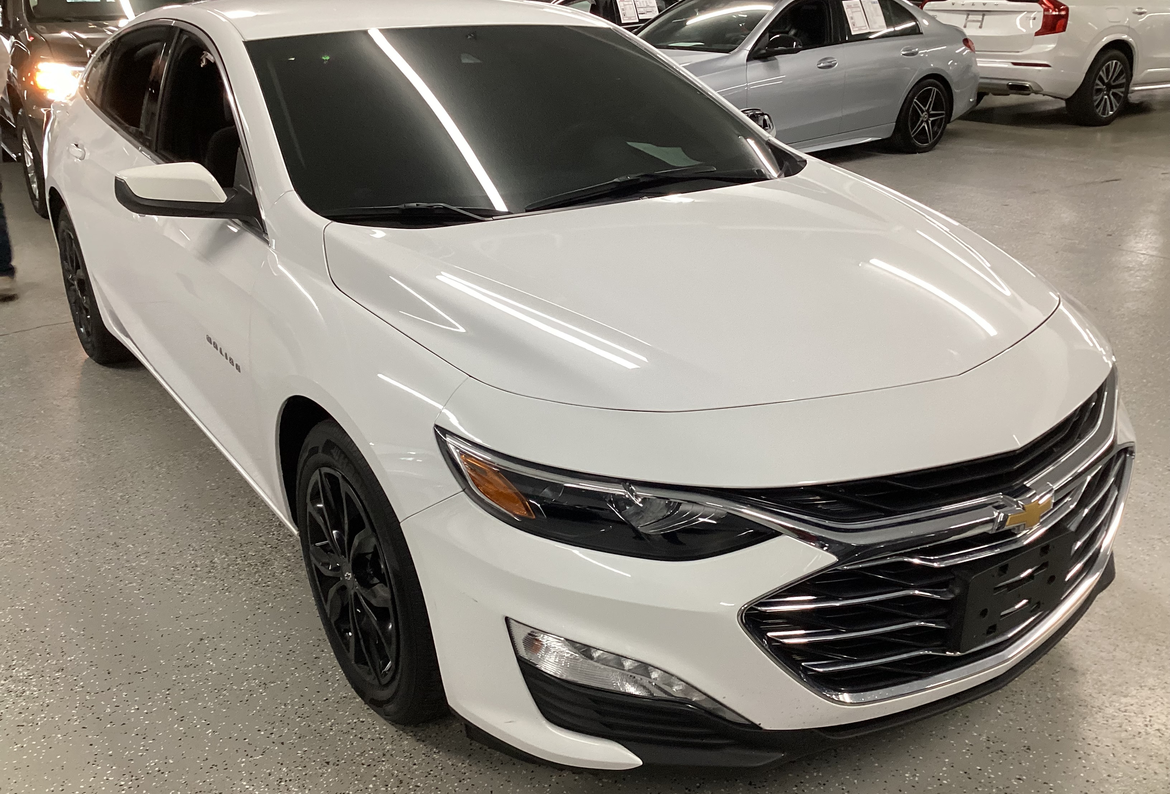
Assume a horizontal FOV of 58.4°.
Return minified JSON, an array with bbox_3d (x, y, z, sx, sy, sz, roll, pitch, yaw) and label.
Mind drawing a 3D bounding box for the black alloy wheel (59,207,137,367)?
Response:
[{"bbox_3d":[-2.020,-0.497,4.395,0.230,0.670,0.670,-14,25,-32],"label":"black alloy wheel"}]

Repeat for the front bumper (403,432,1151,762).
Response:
[{"bbox_3d":[0.605,0.311,2.118,1.840,0.490,0.620,-14,25,-32],"label":"front bumper"}]

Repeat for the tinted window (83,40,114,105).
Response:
[{"bbox_3d":[-1.702,-1.144,3.647,0.060,0.210,0.380,14,9,-39],"label":"tinted window"}]

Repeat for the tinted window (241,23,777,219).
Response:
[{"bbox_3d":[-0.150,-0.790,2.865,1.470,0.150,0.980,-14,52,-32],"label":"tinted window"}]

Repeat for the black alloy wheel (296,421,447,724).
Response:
[{"bbox_3d":[-0.410,0.351,2.228,0.230,0.670,0.670,-14,25,-32],"label":"black alloy wheel"}]

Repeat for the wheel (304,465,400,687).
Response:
[{"bbox_3d":[-0.439,0.359,2.209,0.150,0.475,0.475,-14,25,-32],"label":"wheel"}]

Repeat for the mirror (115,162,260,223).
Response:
[{"bbox_3d":[-0.877,-0.446,2.287,0.250,0.140,0.180,-14,25,-32],"label":"mirror"}]

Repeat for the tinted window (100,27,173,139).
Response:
[{"bbox_3d":[-1.362,-0.980,3.180,0.080,0.330,0.930,14,9,-39],"label":"tinted window"}]

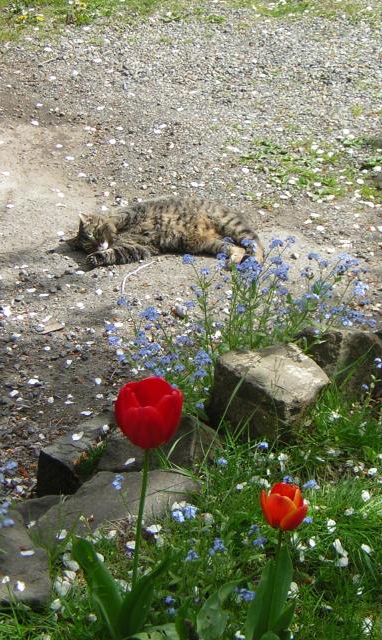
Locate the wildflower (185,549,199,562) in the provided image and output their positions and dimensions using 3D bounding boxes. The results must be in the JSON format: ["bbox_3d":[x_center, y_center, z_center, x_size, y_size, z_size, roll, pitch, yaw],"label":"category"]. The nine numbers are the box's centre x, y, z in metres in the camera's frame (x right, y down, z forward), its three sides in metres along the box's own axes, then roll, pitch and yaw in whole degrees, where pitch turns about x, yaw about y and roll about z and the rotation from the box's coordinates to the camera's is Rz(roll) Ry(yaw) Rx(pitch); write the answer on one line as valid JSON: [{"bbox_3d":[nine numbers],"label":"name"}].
[{"bbox_3d":[0.002,0.300,1.746,0.017,0.014,0.016,0,25,0],"label":"wildflower"}]

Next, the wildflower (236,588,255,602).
[{"bbox_3d":[0.066,0.333,1.653,0.022,0.014,0.020,0,25,0],"label":"wildflower"}]

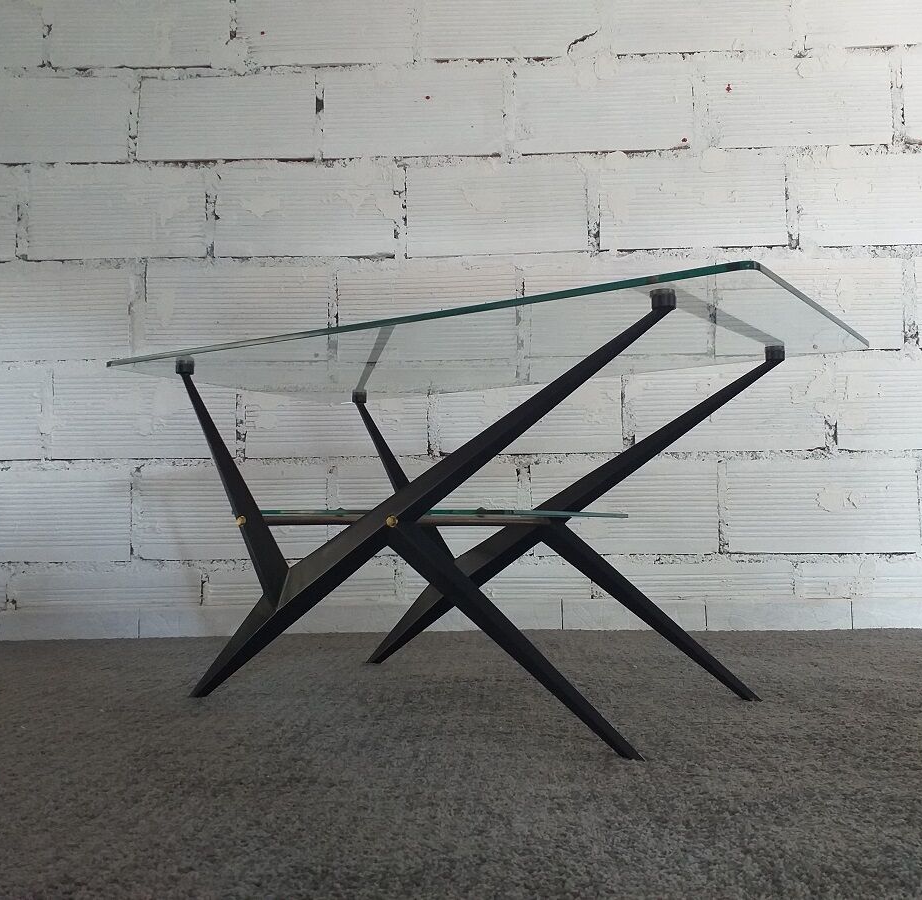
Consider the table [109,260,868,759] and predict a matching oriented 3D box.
[{"bbox_3d":[0.017,0.106,1.299,0.980,0.492,0.523,-3,-5,34],"label":"table"}]

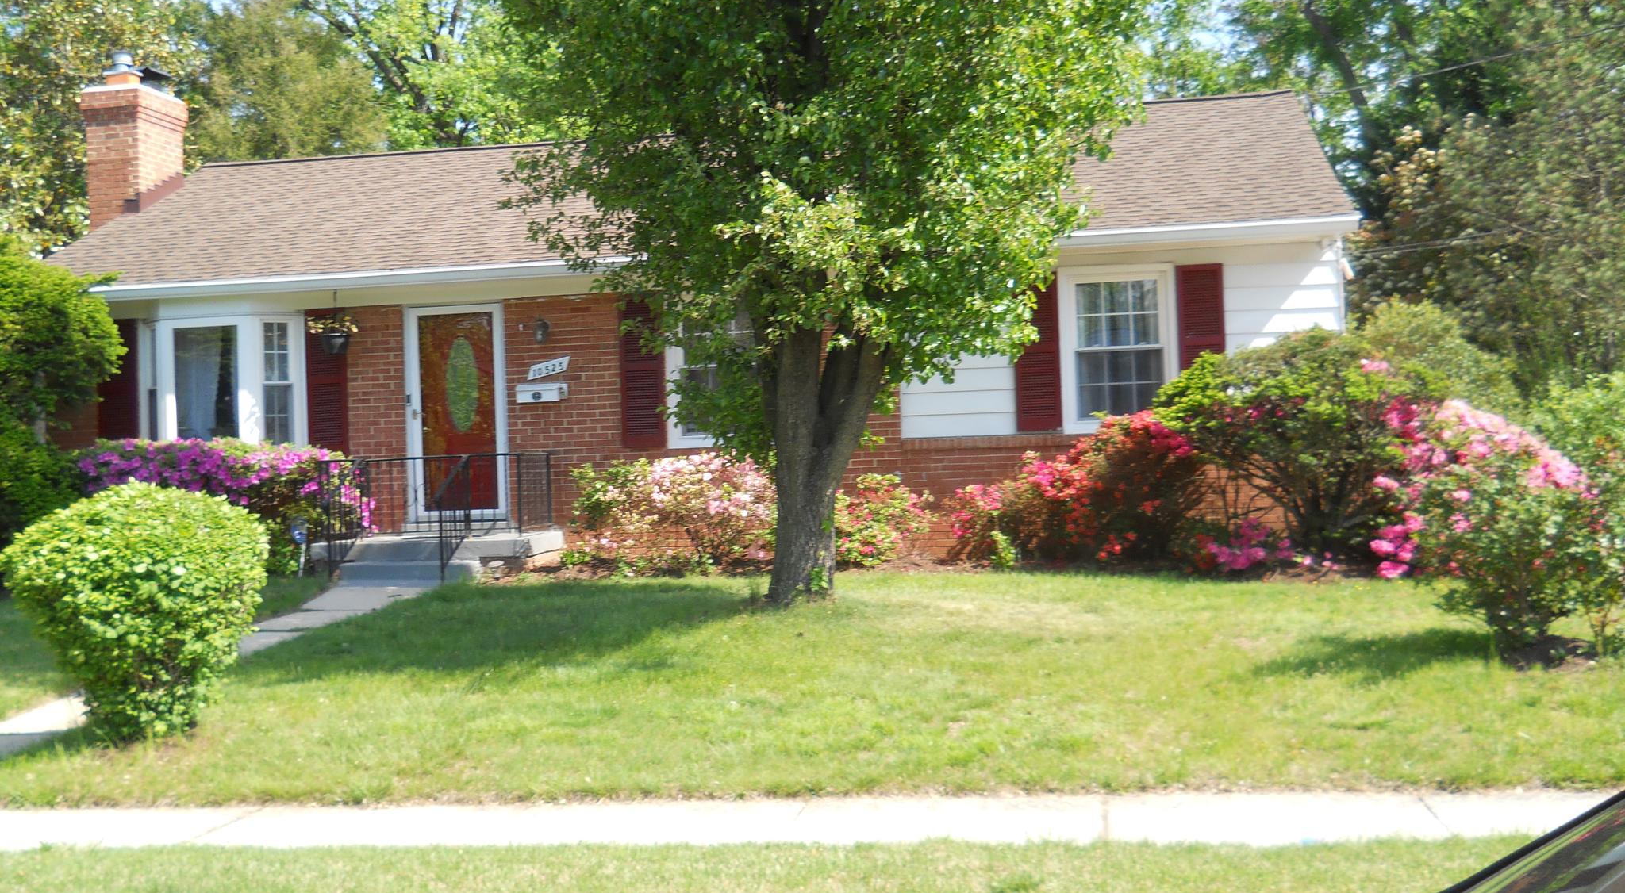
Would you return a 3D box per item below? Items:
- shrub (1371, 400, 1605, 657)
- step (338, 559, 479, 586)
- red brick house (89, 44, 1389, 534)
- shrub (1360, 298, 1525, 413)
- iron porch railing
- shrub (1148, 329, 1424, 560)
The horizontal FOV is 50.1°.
[{"bbox_3d":[4.390,0.533,11.300,1.521,1.627,1.500,-2,-1,9],"label":"shrub"},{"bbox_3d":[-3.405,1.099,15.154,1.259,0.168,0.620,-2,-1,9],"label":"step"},{"bbox_3d":[-1.090,-1.637,20.068,13.050,5.860,8.850,-2,-1,9],"label":"red brick house"},{"bbox_3d":[6.161,-0.233,16.975,1.750,2.431,1.750,-2,-1,9],"label":"shrub"},{"bbox_3d":[-3.513,0.625,15.670,1.877,1.051,1.550,-2,-1,9],"label":"iron porch railing"},{"bbox_3d":[3.910,-0.043,14.282,2.175,1.865,1.900,-2,-1,9],"label":"shrub"}]

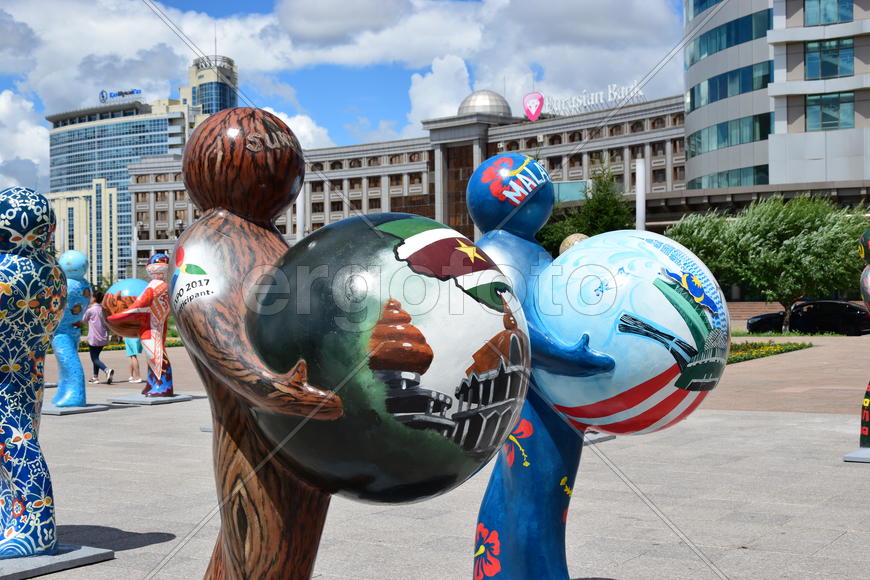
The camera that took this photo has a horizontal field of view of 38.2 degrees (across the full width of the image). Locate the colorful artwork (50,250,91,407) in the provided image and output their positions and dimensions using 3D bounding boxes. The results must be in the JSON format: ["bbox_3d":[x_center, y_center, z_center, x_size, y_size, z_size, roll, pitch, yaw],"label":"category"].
[{"bbox_3d":[-5.267,0.534,17.399,1.150,2.150,0.920,0,0,24],"label":"colorful artwork"}]

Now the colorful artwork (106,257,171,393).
[{"bbox_3d":[-4.470,0.533,19.111,1.150,2.150,0.920,0,0,27],"label":"colorful artwork"}]

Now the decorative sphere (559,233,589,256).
[{"bbox_3d":[1.516,-0.389,13.200,0.402,0.402,0.402,0,0,0],"label":"decorative sphere"}]

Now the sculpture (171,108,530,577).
[{"bbox_3d":[-0.258,0.483,4.006,1.180,2.170,0.950,-1,0,20],"label":"sculpture"}]

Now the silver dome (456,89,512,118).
[{"bbox_3d":[7.759,-28.817,195.000,8.400,4.400,8.400,0,0,0],"label":"silver dome"}]

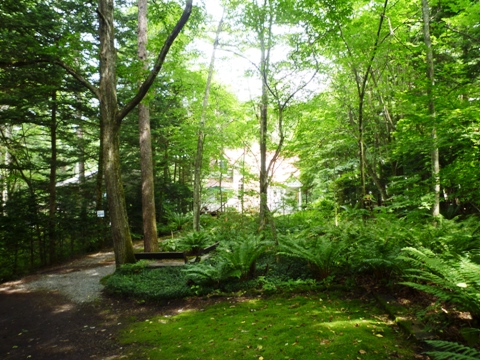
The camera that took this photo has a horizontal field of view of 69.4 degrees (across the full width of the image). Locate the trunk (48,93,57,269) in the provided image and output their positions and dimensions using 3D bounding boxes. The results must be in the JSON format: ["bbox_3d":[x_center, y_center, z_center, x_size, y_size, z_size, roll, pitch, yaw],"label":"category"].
[{"bbox_3d":[-3.894,-0.052,7.200,0.150,3.600,0.150,0,-1,0],"label":"trunk"}]

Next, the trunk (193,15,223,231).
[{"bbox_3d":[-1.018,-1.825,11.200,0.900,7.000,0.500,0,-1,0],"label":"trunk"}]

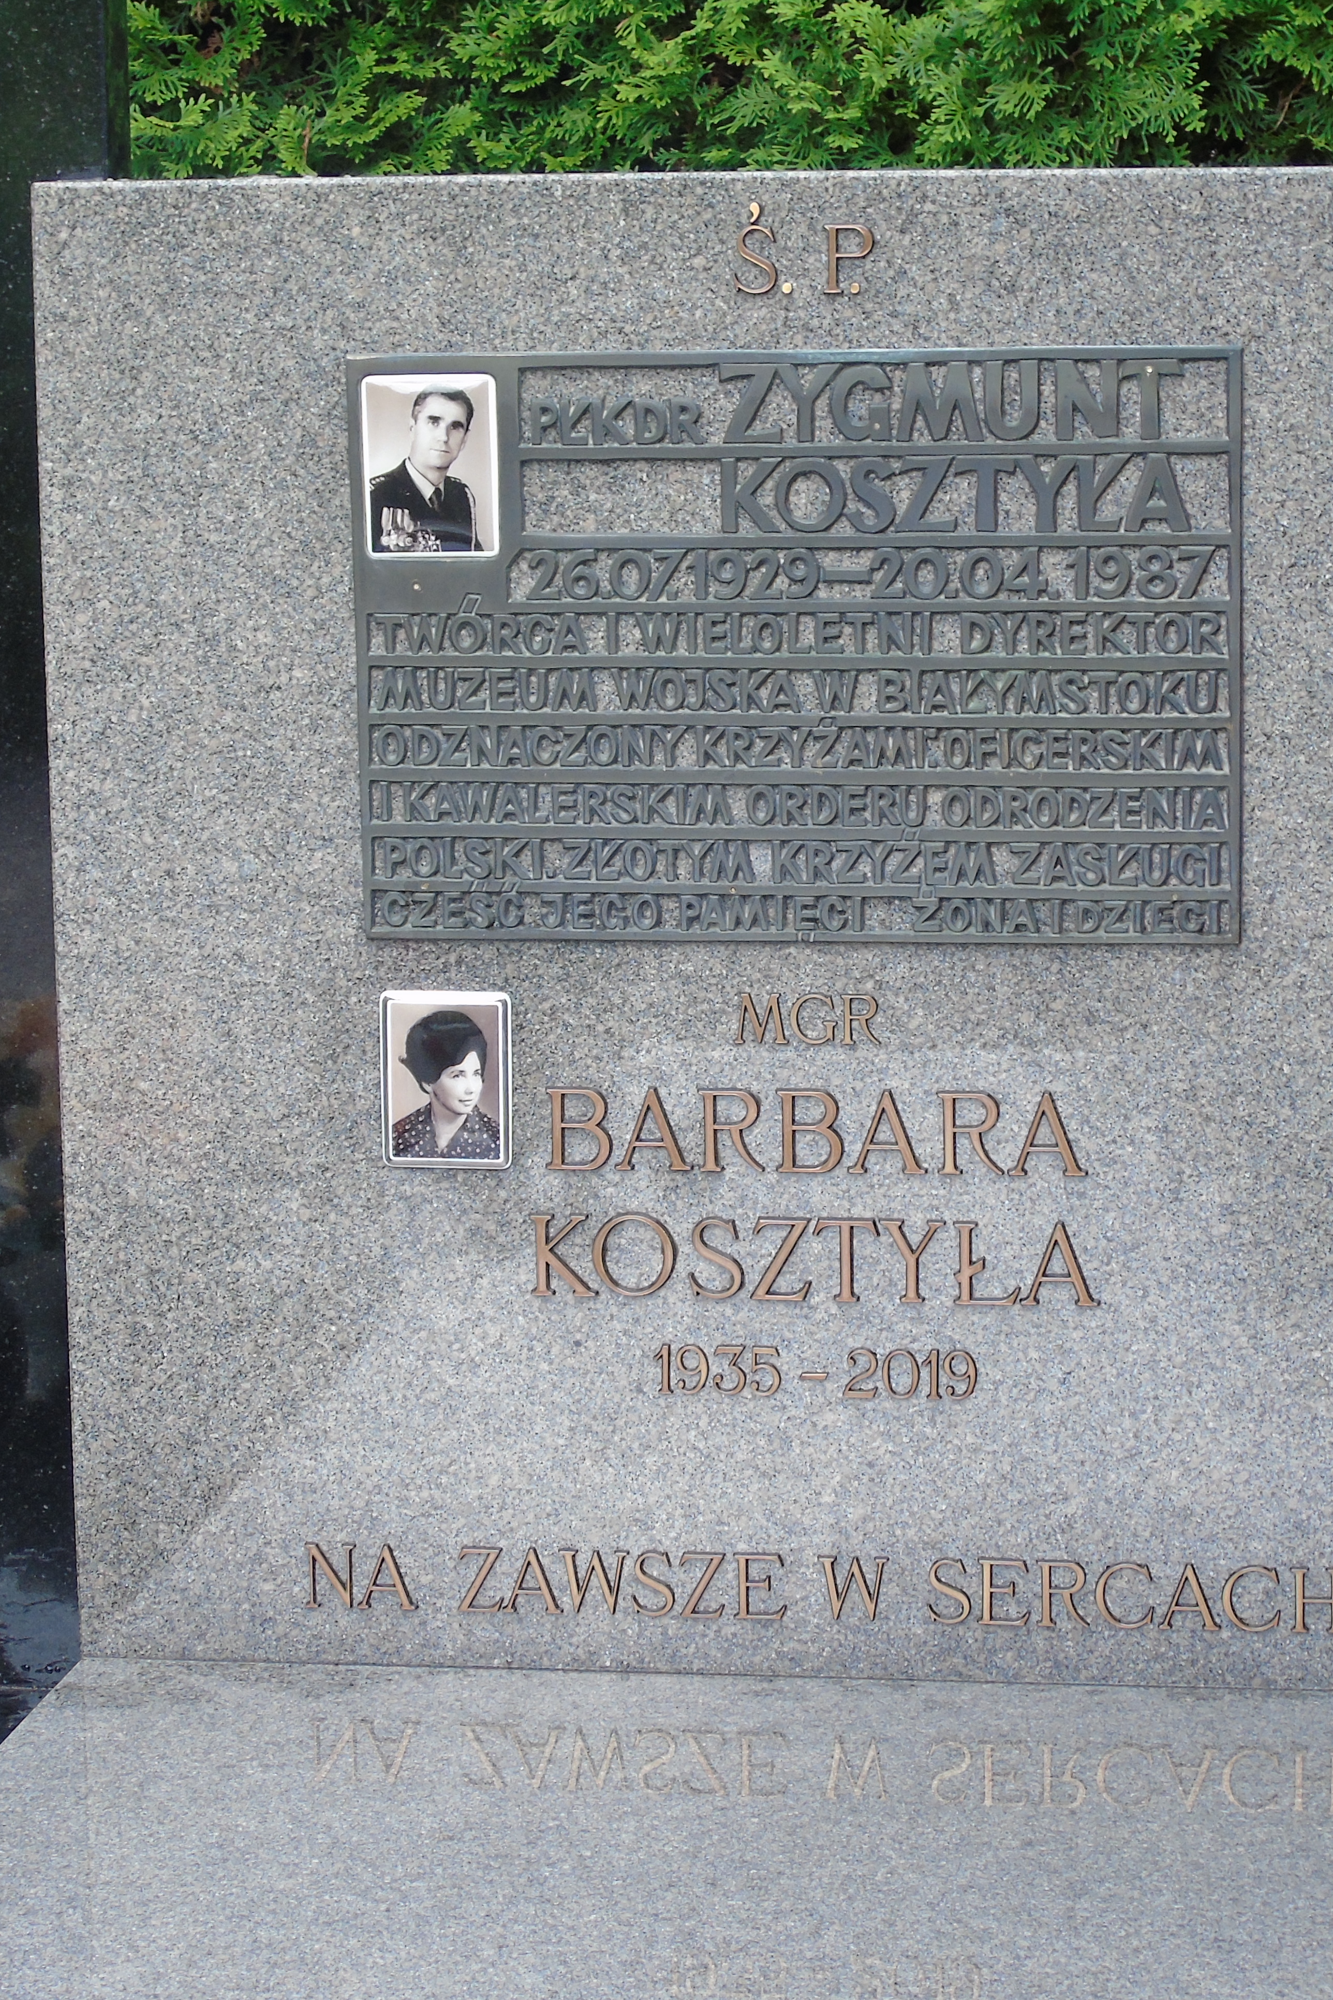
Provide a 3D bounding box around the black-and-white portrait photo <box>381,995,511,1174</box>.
[{"bbox_3d":[-0.133,0.049,3.339,0.081,0.109,0.013,0,10,8],"label":"black-and-white portrait photo"}]

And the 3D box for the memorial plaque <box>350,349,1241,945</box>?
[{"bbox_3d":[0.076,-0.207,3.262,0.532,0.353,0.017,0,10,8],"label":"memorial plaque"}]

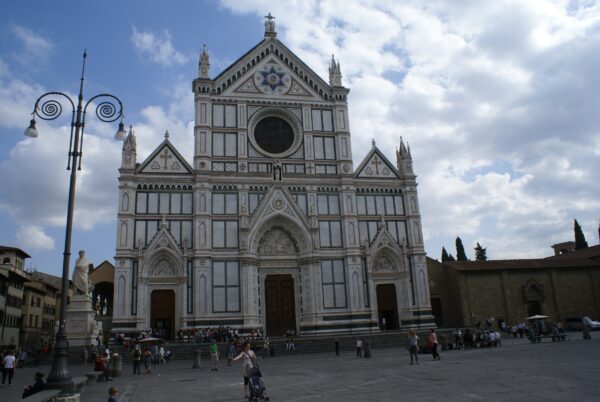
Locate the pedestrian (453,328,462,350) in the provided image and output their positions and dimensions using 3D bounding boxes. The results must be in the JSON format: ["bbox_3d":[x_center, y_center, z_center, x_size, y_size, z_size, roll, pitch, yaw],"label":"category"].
[{"bbox_3d":[12.239,10.765,35.023,0.550,1.651,0.450,-6,-16,11],"label":"pedestrian"}]

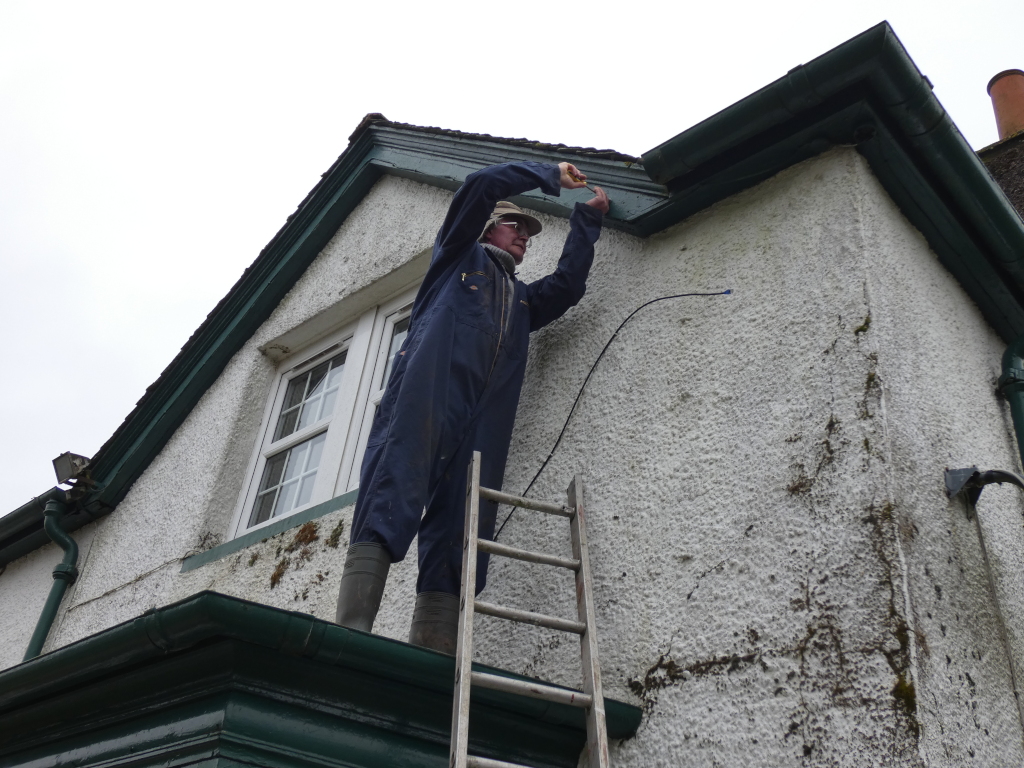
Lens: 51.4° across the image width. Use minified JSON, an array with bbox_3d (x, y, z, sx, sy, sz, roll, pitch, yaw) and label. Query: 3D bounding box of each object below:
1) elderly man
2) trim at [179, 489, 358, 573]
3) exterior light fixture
[{"bbox_3d":[-0.084,0.068,3.176,0.560,1.880,0.620,-25,-47,37],"label":"elderly man"},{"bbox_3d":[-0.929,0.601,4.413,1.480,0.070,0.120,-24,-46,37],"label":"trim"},{"bbox_3d":[-2.396,0.457,5.824,0.165,0.145,0.110,-24,-10,37],"label":"exterior light fixture"}]

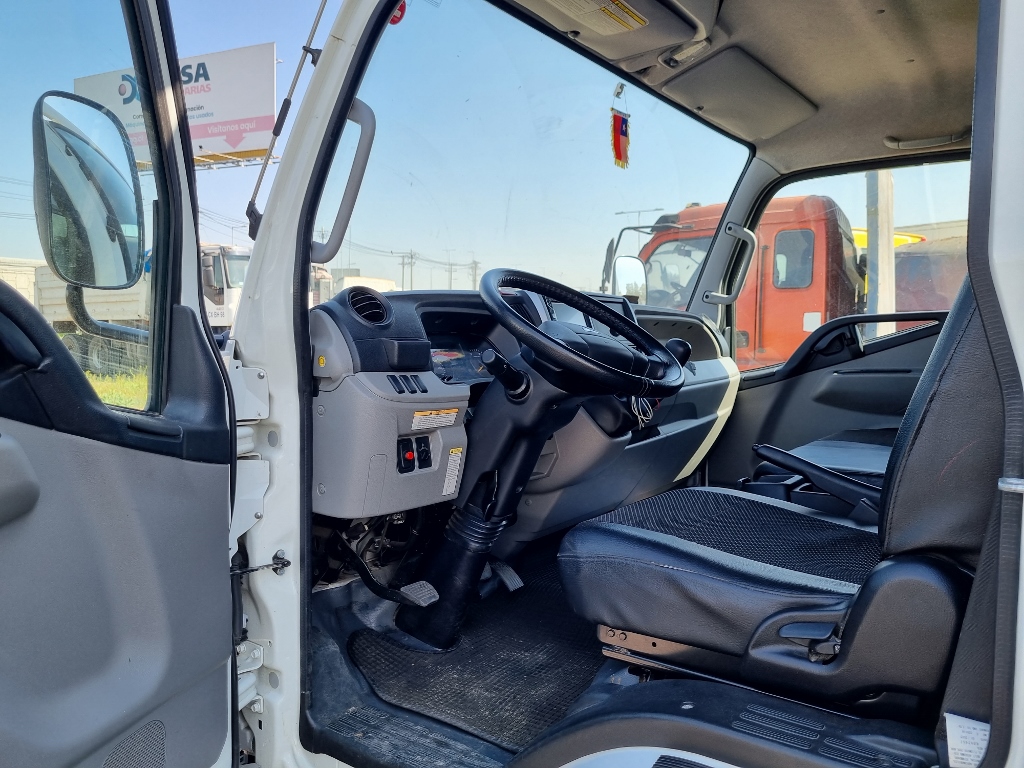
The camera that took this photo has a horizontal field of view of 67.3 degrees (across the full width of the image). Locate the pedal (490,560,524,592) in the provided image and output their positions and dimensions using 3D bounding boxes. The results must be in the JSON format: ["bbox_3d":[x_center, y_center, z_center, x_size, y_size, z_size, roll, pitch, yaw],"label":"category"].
[{"bbox_3d":[-0.002,0.434,1.749,0.090,0.080,0.070,3,5,33],"label":"pedal"}]

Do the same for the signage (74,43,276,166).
[{"bbox_3d":[-14.790,-11.748,33.146,11.396,4.100,0.350,2,5,23],"label":"signage"}]

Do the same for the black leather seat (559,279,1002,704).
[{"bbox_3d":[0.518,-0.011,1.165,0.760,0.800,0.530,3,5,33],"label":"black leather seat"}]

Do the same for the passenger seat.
[{"bbox_3d":[1.051,-0.038,1.825,0.620,0.750,0.640,3,5,33],"label":"passenger seat"}]

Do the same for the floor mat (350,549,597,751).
[{"bbox_3d":[-0.011,0.528,1.643,0.560,0.070,0.670,3,5,33],"label":"floor mat"}]

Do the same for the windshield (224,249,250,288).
[{"bbox_3d":[-6.221,-2.750,18.800,0.320,0.850,2.100,2,5,26],"label":"windshield"}]

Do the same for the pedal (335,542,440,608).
[{"bbox_3d":[-0.232,0.350,1.475,0.200,0.170,0.170,3,5,33],"label":"pedal"}]

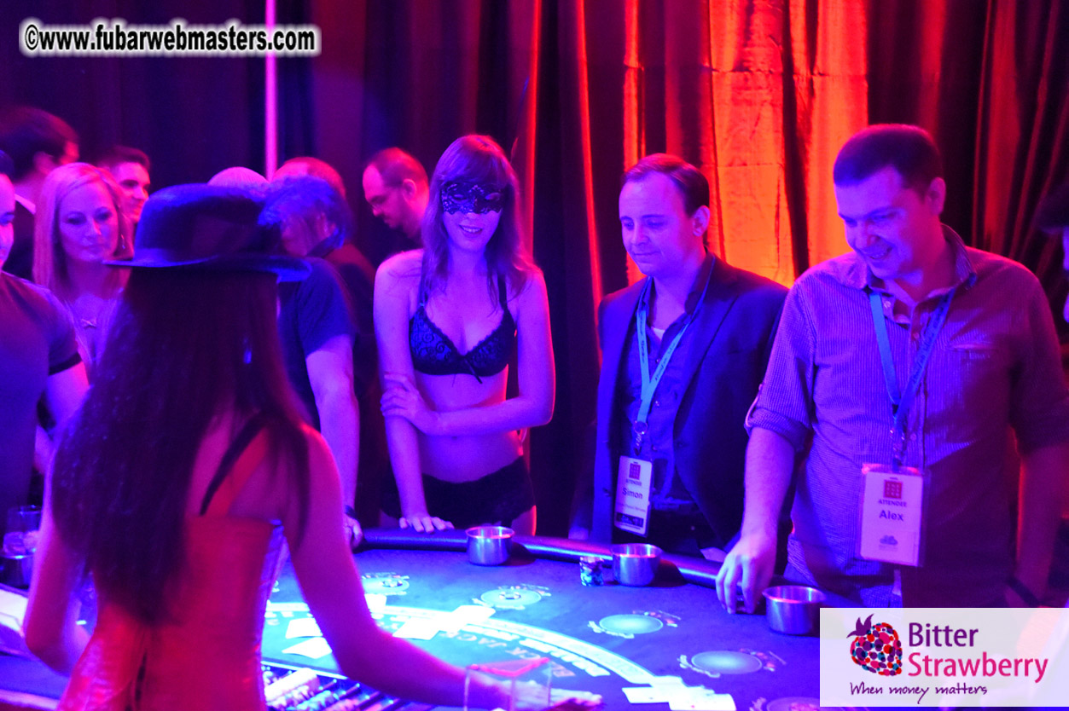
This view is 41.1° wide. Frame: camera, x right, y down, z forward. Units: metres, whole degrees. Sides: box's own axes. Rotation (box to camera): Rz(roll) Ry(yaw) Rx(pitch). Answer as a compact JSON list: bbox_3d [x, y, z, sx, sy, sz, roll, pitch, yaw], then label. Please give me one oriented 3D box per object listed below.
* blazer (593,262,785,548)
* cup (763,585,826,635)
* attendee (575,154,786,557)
[{"bbox_3d":[0.320,0.150,2.947,0.490,0.700,0.290,5,8,36],"label":"blazer"},{"bbox_3d":[0.430,0.422,2.365,0.103,0.058,0.103,1,7,0],"label":"cup"},{"bbox_3d":[0.313,0.459,2.978,0.520,1.740,0.340,5,8,36],"label":"attendee"}]

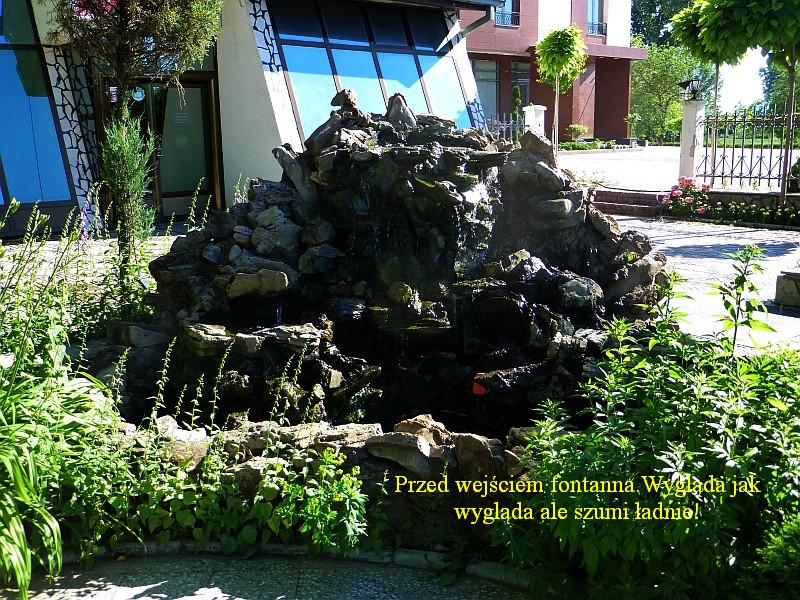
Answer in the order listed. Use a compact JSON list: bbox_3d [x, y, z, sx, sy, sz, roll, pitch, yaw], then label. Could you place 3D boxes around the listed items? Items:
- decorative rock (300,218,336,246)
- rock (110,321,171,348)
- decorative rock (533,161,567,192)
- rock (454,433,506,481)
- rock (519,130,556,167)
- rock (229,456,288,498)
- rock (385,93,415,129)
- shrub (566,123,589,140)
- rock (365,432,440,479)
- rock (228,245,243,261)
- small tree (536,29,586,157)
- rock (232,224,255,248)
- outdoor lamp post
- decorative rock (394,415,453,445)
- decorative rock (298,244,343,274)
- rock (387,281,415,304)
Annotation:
[{"bbox_3d":[-0.498,-0.418,4.800,0.215,0.145,0.180,-1,12,0],"label":"decorative rock"},{"bbox_3d":[-1.542,0.204,4.650,0.363,0.129,0.240,-5,13,-18],"label":"rock"},{"bbox_3d":[0.923,-0.762,4.850,0.200,0.180,0.180,-1,12,0],"label":"decorative rock"},{"bbox_3d":[0.310,0.604,3.030,0.190,0.180,0.160,-1,12,0],"label":"rock"},{"bbox_3d":[0.962,-1.060,5.500,0.261,0.230,0.200,1,12,10],"label":"rock"},{"bbox_3d":[-0.567,0.712,3.150,0.230,0.140,0.170,-1,12,0],"label":"rock"},{"bbox_3d":[0.003,-1.326,5.500,0.219,0.230,0.190,-1,12,0],"label":"rock"},{"bbox_3d":[6.438,-6.111,28.500,0.800,0.660,0.780,-1,12,0],"label":"shrub"},{"bbox_3d":[0.010,0.604,3.050,0.285,0.155,0.210,-1,12,0],"label":"rock"},{"bbox_3d":[-1.015,-0.293,4.850,0.086,0.091,0.085,-3,13,-12],"label":"rock"},{"bbox_3d":[4.289,-5.372,21.000,1.335,3.862,1.360,1,12,11],"label":"small tree"},{"bbox_3d":[-1.036,-0.420,5.200,0.143,0.145,0.140,-4,12,-11],"label":"rock"},{"bbox_3d":[4.547,-3.295,12.300,0.370,0.340,0.360,-1,12,0],"label":"outdoor lamp post"},{"bbox_3d":[0.103,0.573,3.450,0.250,0.128,0.220,-1,12,2],"label":"decorative rock"},{"bbox_3d":[-0.470,-0.240,4.650,0.258,0.157,0.200,-2,13,-6],"label":"decorative rock"},{"bbox_3d":[0.009,-0.047,4.900,0.159,0.136,0.150,-1,12,0],"label":"rock"}]

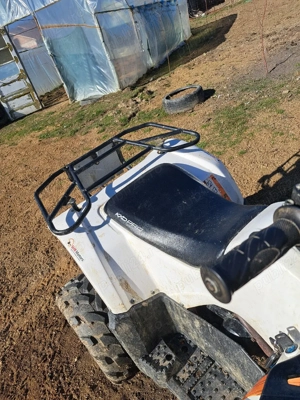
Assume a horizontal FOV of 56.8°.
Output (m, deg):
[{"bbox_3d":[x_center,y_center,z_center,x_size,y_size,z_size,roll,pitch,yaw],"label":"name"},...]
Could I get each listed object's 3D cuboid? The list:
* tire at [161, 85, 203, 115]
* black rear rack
[{"bbox_3d":[0.477,-1.462,4.030,0.590,0.190,0.590,-18,32,12],"label":"tire"},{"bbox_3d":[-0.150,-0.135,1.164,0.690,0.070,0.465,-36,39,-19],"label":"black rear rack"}]

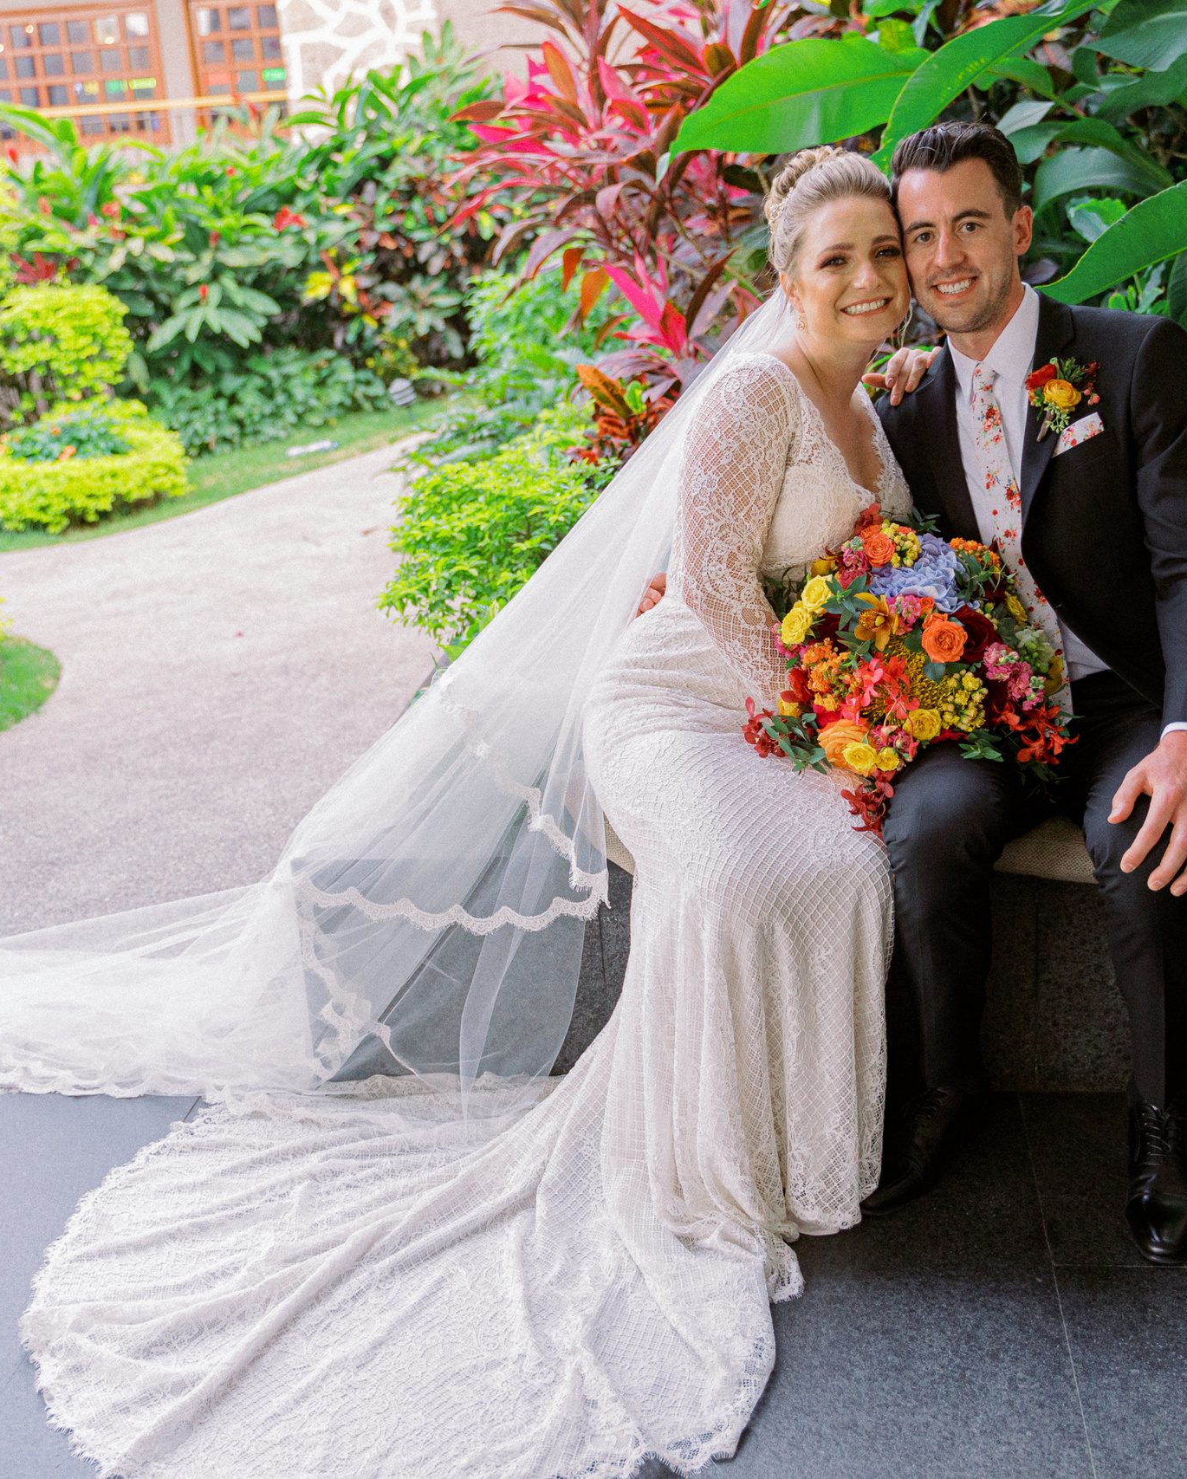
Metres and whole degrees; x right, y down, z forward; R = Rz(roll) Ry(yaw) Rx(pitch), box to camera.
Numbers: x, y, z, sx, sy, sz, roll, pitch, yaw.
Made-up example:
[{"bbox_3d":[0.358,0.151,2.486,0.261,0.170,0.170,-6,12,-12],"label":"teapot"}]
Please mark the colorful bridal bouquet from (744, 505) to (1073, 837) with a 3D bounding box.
[{"bbox_3d":[0.377,-0.082,2.070,0.360,0.360,0.280,-1,17,8],"label":"colorful bridal bouquet"}]

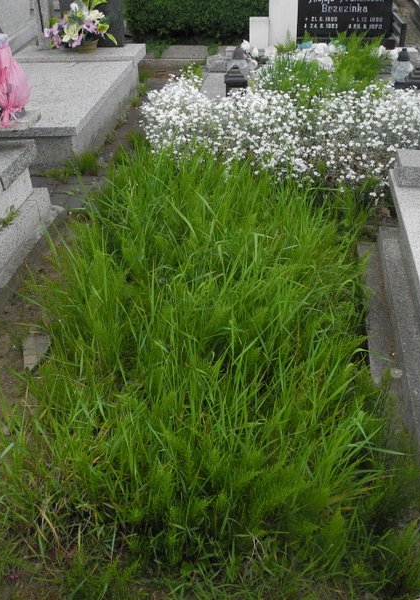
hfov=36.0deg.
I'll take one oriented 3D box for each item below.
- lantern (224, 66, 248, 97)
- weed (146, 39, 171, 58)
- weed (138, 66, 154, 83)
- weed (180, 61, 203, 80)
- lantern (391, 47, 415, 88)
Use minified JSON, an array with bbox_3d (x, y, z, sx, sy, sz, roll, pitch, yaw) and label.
[{"bbox_3d":[0.160,-1.242,3.818,0.145,0.265,0.145,2,35,8],"label":"lantern"},{"bbox_3d":[-0.411,-2.005,5.160,0.200,0.170,0.180,2,35,8],"label":"weed"},{"bbox_3d":[-0.486,-1.725,4.951,0.130,0.130,0.130,2,35,8],"label":"weed"},{"bbox_3d":[-0.137,-1.697,4.805,0.170,0.180,0.170,2,35,8],"label":"weed"},{"bbox_3d":[1.179,-1.412,3.974,0.150,0.270,0.150,2,35,8],"label":"lantern"}]

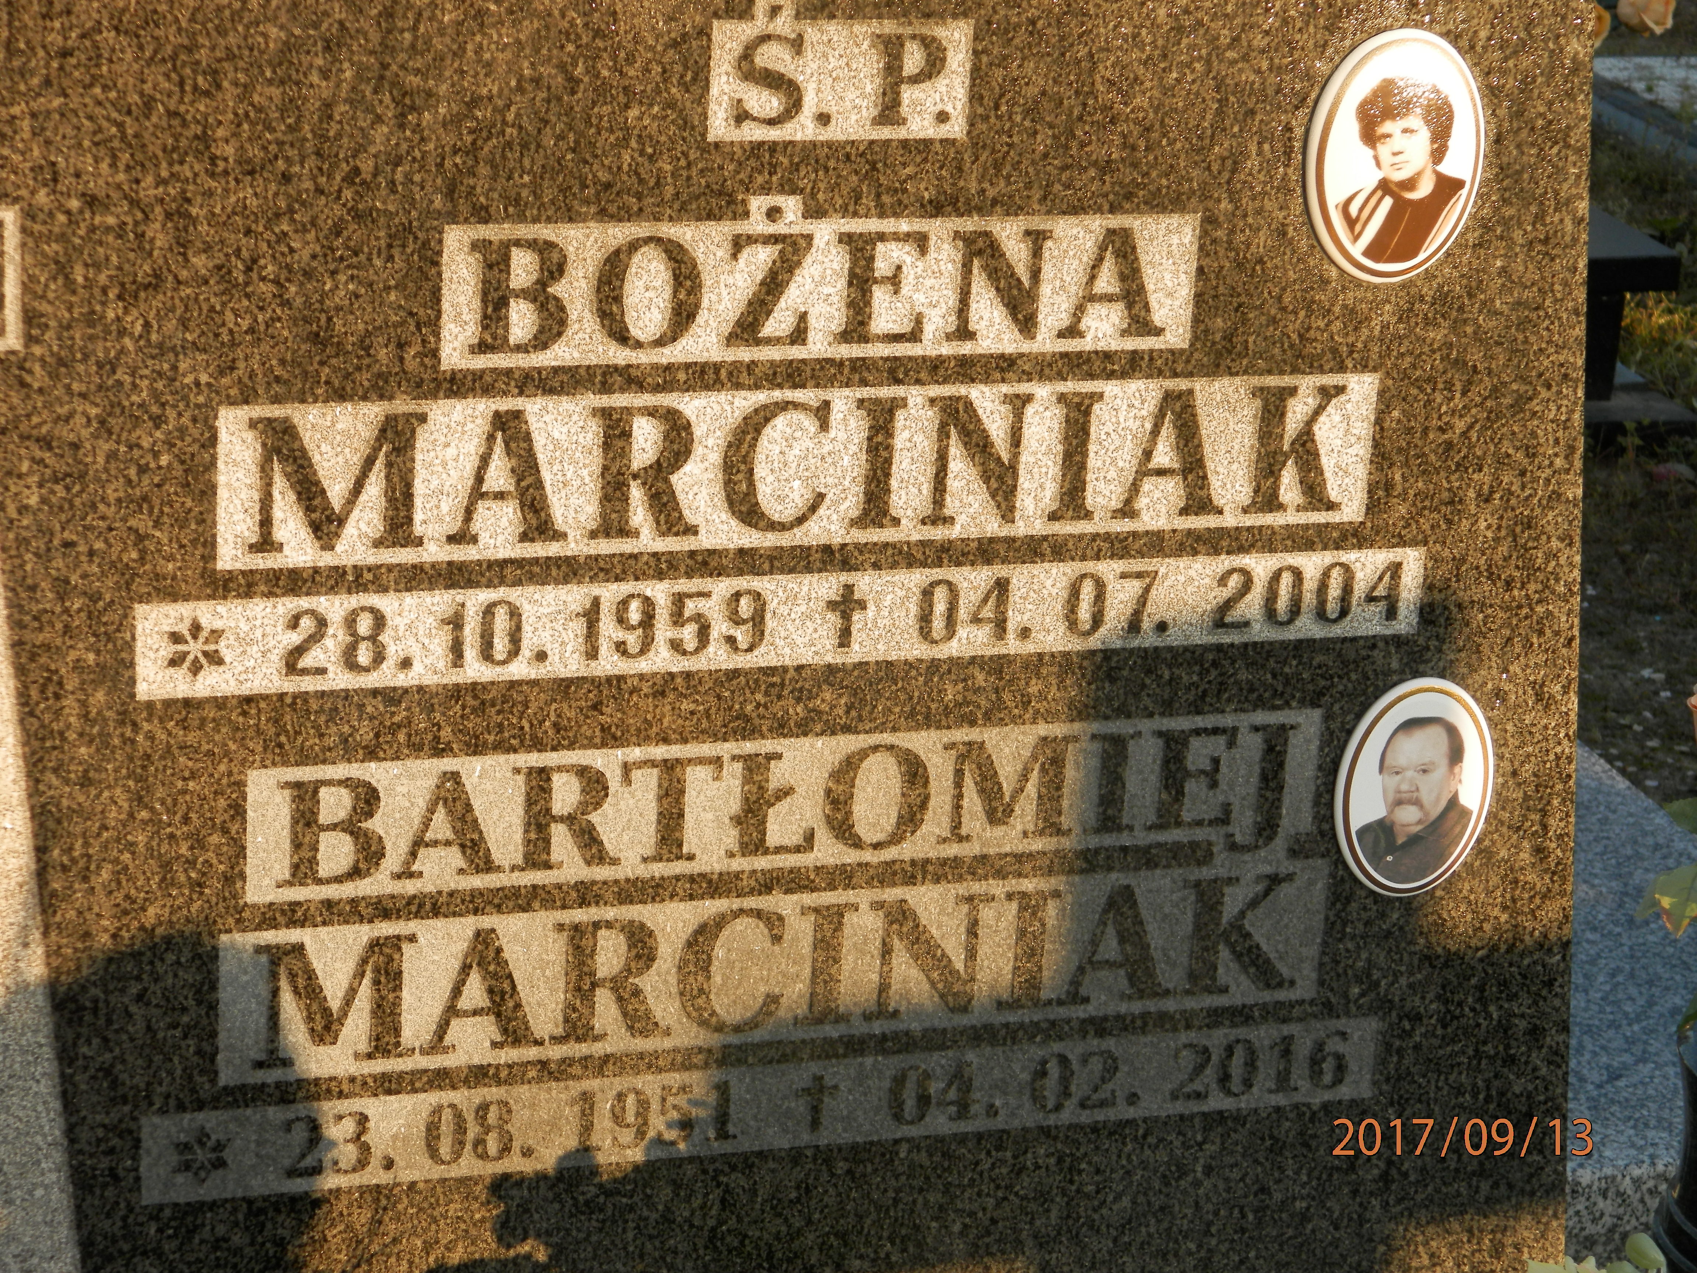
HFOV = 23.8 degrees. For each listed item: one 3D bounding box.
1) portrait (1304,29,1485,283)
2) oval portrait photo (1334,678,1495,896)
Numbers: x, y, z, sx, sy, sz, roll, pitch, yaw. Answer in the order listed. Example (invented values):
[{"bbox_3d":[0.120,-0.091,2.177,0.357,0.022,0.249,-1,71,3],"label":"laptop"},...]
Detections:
[{"bbox_3d":[0.254,-0.221,1.859,0.088,0.119,0.009,-3,19,-17],"label":"portrait"},{"bbox_3d":[0.279,0.075,1.973,0.085,0.115,0.009,-3,19,-17],"label":"oval portrait photo"}]

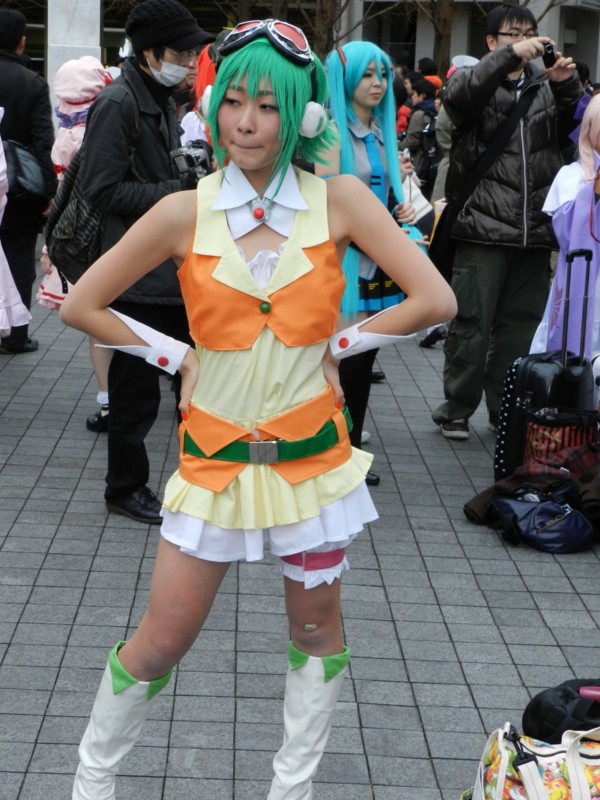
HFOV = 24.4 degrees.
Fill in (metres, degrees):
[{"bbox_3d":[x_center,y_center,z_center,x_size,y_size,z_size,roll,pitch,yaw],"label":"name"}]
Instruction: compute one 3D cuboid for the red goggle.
[{"bbox_3d":[-0.058,-0.596,2.310,0.160,0.075,0.072,14,54,12],"label":"red goggle"}]

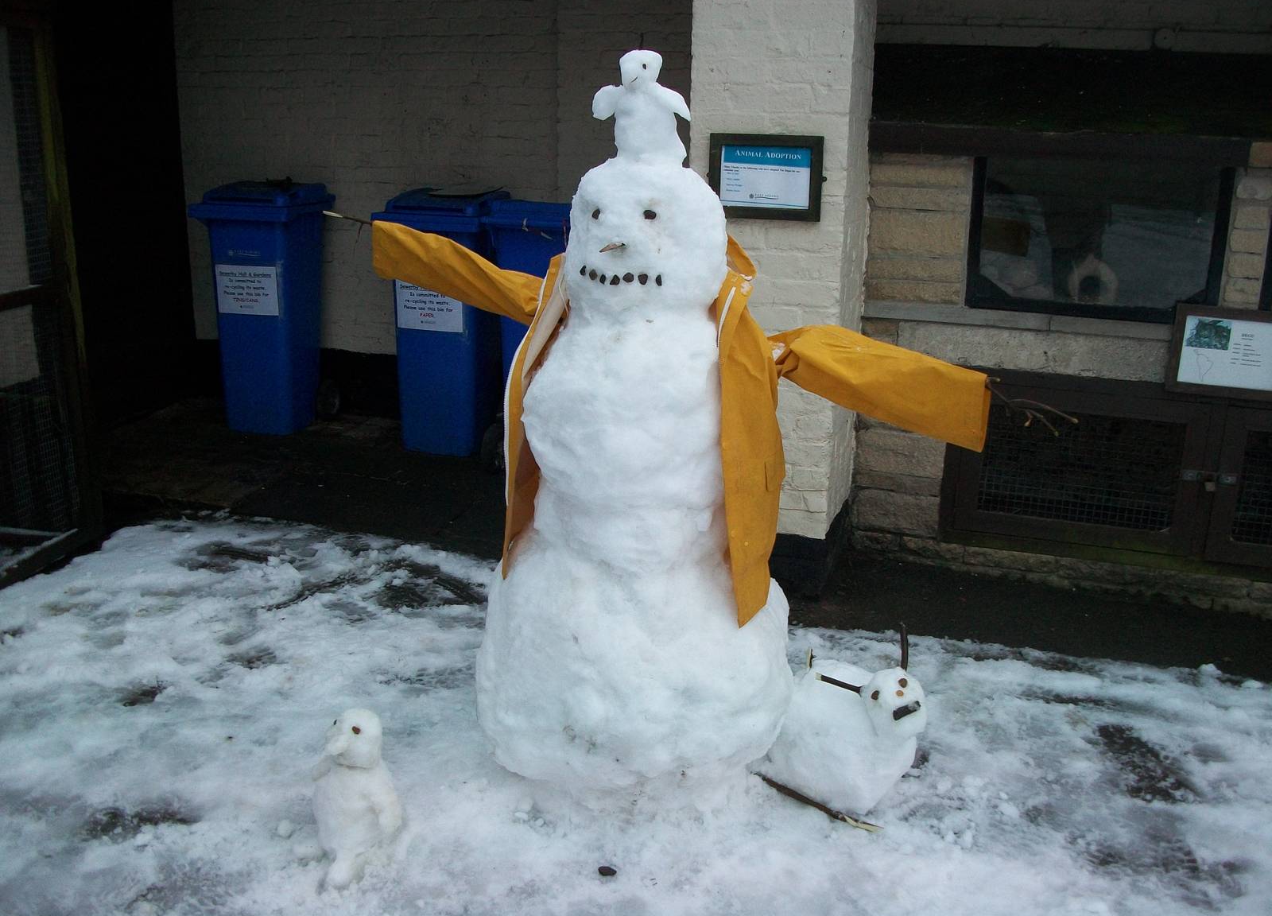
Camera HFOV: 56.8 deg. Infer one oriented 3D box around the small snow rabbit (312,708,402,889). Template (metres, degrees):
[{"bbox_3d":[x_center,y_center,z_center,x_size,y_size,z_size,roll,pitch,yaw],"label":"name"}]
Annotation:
[{"bbox_3d":[-0.508,0.591,2.119,0.158,0.313,0.165,8,17,23],"label":"small snow rabbit"}]

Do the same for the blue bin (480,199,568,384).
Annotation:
[{"bbox_3d":[-0.272,-0.539,4.861,0.490,1.075,0.560,6,16,18],"label":"blue bin"}]

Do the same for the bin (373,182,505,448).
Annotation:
[{"bbox_3d":[-0.746,-0.592,5.009,0.490,1.080,0.560,7,16,20],"label":"bin"}]

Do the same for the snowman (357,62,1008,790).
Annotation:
[{"bbox_3d":[0.046,-0.049,2.371,1.260,1.455,0.660,5,16,15],"label":"snowman"}]

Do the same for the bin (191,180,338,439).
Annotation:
[{"bbox_3d":[-1.605,-0.691,5.312,0.490,1.080,0.560,5,16,13],"label":"bin"}]

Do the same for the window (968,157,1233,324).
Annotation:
[{"bbox_3d":[1.328,-0.626,3.393,0.689,0.440,0.080,6,16,16],"label":"window"}]

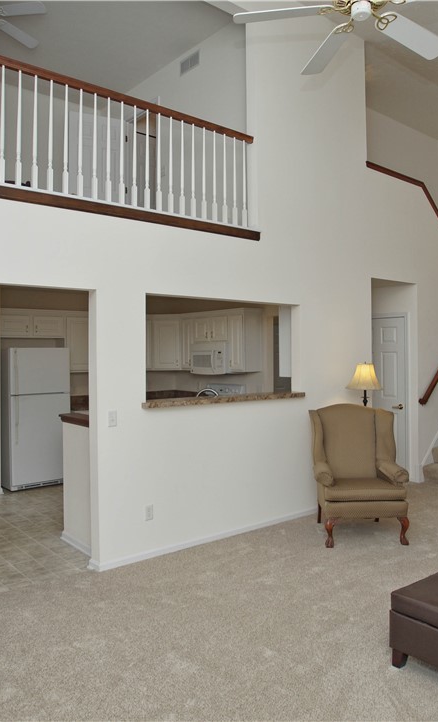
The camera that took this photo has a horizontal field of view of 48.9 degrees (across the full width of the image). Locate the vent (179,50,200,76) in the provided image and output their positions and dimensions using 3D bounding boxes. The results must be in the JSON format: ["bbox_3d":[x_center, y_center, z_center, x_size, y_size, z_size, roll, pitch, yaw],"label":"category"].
[{"bbox_3d":[-0.291,-2.997,4.846,0.020,0.150,0.330,-1,0,-38],"label":"vent"}]

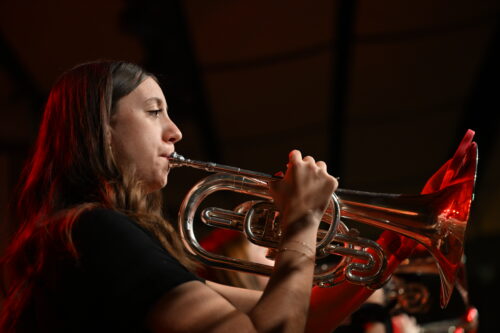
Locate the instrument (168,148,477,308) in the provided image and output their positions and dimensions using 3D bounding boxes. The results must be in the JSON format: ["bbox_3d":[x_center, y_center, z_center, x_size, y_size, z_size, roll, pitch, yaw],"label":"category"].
[{"bbox_3d":[0.095,0.050,1.560,0.482,0.268,0.265,10,-9,7],"label":"instrument"}]

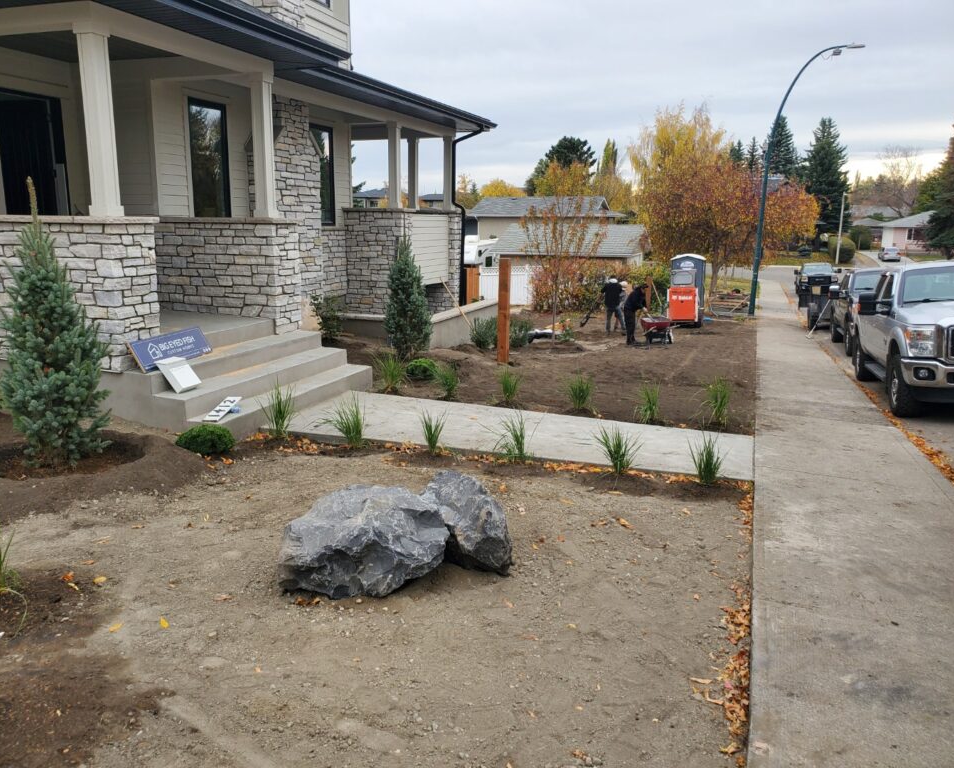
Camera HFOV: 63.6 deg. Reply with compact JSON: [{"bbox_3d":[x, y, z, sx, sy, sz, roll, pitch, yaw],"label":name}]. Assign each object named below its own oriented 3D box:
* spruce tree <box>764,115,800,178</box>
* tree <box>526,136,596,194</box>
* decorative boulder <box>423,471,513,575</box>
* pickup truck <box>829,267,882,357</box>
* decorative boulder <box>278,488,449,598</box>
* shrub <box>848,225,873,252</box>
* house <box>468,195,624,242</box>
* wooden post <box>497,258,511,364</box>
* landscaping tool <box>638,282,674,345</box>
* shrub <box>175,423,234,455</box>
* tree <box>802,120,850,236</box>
[{"bbox_3d":[38.442,-25.916,98.823,5.800,16.063,5.800,5,14,18],"label":"spruce tree"},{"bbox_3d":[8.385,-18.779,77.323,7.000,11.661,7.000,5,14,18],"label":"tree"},{"bbox_3d":[-0.052,0.758,4.347,0.540,0.470,0.500,5,14,18],"label":"decorative boulder"},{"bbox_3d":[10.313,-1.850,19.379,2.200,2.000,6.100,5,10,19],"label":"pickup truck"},{"bbox_3d":[-0.530,0.735,3.710,0.810,0.450,0.640,-3,13,-19],"label":"decorative boulder"},{"bbox_3d":[42.920,-16.380,86.083,2.629,2.878,2.497,7,14,25],"label":"shrub"},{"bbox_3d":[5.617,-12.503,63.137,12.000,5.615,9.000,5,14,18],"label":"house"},{"bbox_3d":[0.462,-1.206,12.670,0.150,1.712,0.150,5,14,18],"label":"wooden post"},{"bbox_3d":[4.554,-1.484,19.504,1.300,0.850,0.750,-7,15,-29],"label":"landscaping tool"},{"bbox_3d":[-2.100,0.395,5.950,0.450,0.230,0.430,-4,13,-20],"label":"shrub"},{"bbox_3d":[35.740,-20.370,79.201,4.495,13.686,4.270,6,13,23],"label":"tree"}]

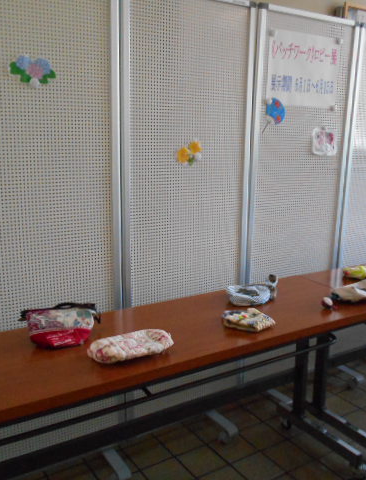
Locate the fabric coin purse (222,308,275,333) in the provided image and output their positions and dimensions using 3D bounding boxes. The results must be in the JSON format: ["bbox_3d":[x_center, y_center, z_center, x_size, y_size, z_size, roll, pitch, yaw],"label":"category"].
[{"bbox_3d":[0.215,0.257,1.585,0.130,0.030,0.115,9,14,33],"label":"fabric coin purse"}]

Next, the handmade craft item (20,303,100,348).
[{"bbox_3d":[-0.361,0.244,1.420,0.205,0.105,0.075,-3,12,-18],"label":"handmade craft item"}]

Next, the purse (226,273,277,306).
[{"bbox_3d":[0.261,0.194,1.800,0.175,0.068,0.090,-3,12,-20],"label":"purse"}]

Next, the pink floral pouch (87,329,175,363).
[{"bbox_3d":[-0.145,0.294,1.361,0.215,0.037,0.095,-5,13,-28],"label":"pink floral pouch"}]

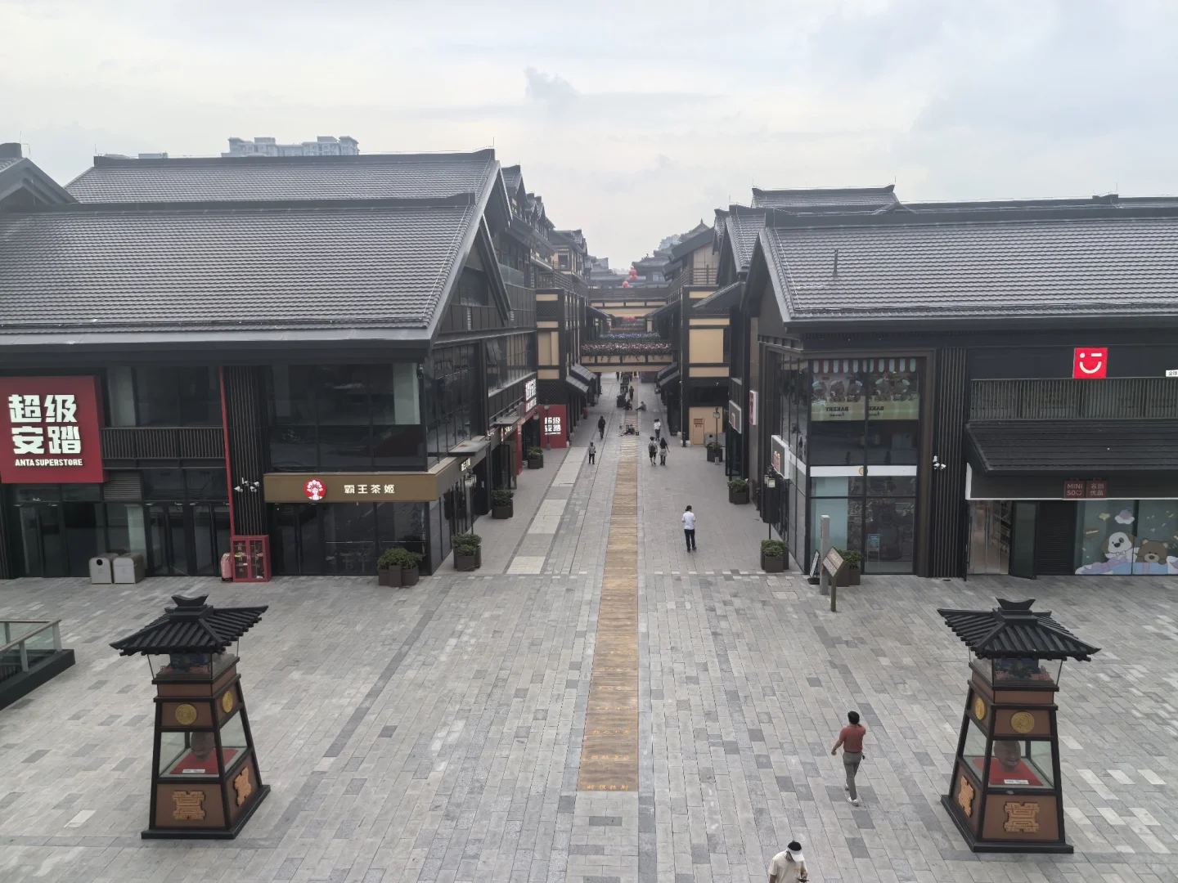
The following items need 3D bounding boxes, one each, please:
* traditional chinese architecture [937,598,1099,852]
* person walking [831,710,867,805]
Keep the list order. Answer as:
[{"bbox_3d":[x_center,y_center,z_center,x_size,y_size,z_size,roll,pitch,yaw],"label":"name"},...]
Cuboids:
[{"bbox_3d":[7.372,4.769,16.078,2.020,4.160,2.020,0,8,5],"label":"traditional chinese architecture"},{"bbox_3d":[4.934,5.880,17.303,0.640,1.710,0.620,-3,8,-13],"label":"person walking"}]

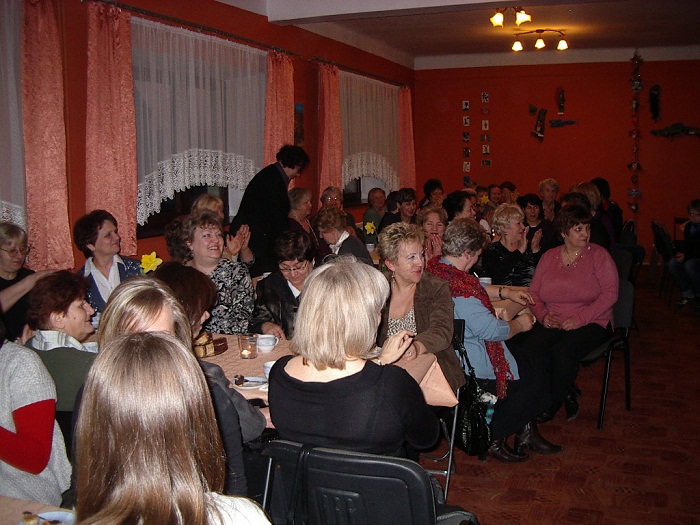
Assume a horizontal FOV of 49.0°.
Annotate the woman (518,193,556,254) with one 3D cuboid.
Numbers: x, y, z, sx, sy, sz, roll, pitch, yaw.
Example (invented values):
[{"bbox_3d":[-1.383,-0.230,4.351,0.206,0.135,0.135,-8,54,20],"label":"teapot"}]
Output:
[{"bbox_3d":[1.509,0.072,6.250,0.500,1.260,0.620,0,8,0],"label":"woman"}]

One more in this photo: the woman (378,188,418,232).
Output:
[{"bbox_3d":[0.505,-0.086,7.404,0.460,1.260,0.650,-1,8,-8],"label":"woman"}]

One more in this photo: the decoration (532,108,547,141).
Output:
[{"bbox_3d":[2.860,-2.098,11.597,0.190,0.510,0.090,3,8,22],"label":"decoration"}]

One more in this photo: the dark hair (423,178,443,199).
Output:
[{"bbox_3d":[0.811,-0.727,7.600,0.190,0.220,0.210,-6,9,-37],"label":"dark hair"}]

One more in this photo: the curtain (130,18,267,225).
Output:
[{"bbox_3d":[-1.196,-1.162,6.642,0.100,1.508,2.093,3,8,22],"label":"curtain"}]

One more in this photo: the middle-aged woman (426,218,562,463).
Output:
[{"bbox_3d":[0.752,0.395,4.000,0.700,1.220,0.480,-3,8,-18],"label":"middle-aged woman"}]

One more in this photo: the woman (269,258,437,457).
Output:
[{"bbox_3d":[0.044,0.608,2.301,0.530,1.290,0.780,2,8,20],"label":"woman"}]

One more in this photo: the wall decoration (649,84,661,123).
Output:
[{"bbox_3d":[4.345,-2.269,10.964,0.170,0.550,0.100,3,8,22],"label":"wall decoration"}]

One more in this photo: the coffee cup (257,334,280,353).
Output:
[{"bbox_3d":[-0.341,0.335,3.170,0.098,0.067,0.080,0,8,0],"label":"coffee cup"}]

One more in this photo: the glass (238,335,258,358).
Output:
[{"bbox_3d":[-0.409,0.340,3.100,0.078,0.086,0.078,0,8,0],"label":"glass"}]

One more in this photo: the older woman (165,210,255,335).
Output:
[{"bbox_3d":[-0.686,0.406,3.750,0.520,1.280,0.620,-3,8,-18],"label":"older woman"}]

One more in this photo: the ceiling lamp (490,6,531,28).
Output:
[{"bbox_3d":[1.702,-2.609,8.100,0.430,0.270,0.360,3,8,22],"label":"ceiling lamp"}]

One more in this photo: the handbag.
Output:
[{"bbox_3d":[0.593,0.605,3.720,0.150,0.630,0.240,-4,8,-24],"label":"handbag"}]

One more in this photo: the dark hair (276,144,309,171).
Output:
[{"bbox_3d":[-0.404,-0.731,5.400,0.230,0.190,0.190,19,5,-8],"label":"dark hair"}]

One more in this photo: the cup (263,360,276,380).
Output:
[{"bbox_3d":[-0.271,0.399,2.809,0.100,0.074,0.085,0,8,0],"label":"cup"}]

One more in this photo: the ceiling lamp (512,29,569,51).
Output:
[{"bbox_3d":[2.330,-2.716,9.400,0.660,0.250,0.150,3,8,22],"label":"ceiling lamp"}]

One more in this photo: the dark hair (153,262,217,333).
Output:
[{"bbox_3d":[-0.506,0.108,2.380,0.180,0.230,0.210,1,8,8],"label":"dark hair"}]

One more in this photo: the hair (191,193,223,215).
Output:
[{"bbox_3d":[-0.934,-0.358,5.000,0.210,0.220,0.190,5,9,36],"label":"hair"}]

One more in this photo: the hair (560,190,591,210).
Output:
[{"bbox_3d":[1.828,-0.484,6.200,0.230,0.200,0.190,1,8,12],"label":"hair"}]

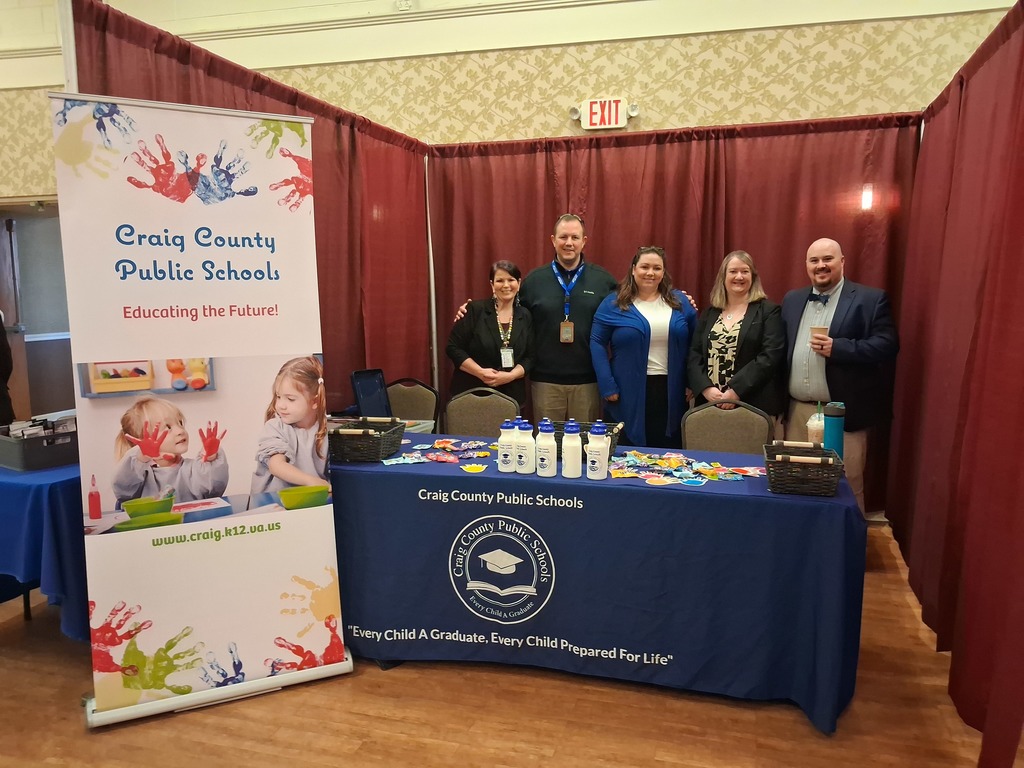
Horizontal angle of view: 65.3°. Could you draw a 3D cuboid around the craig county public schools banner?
[{"bbox_3d":[-1.085,0.064,2.864,0.890,2.100,0.190,-4,3,-26],"label":"craig county public schools banner"}]

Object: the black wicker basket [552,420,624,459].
[{"bbox_3d":[0.285,0.231,3.312,0.290,0.130,0.240,2,7,15],"label":"black wicker basket"}]

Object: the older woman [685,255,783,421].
[{"bbox_3d":[1.141,0.152,4.070,0.480,1.635,0.350,2,7,18],"label":"older woman"}]

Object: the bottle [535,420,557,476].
[{"bbox_3d":[0.134,0.251,3.053,0.074,0.200,0.074,2,7,17],"label":"bottle"}]

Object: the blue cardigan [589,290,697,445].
[{"bbox_3d":[0.687,-0.077,4.206,0.550,0.836,0.340,-1,7,-3],"label":"blue cardigan"}]

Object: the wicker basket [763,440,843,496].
[{"bbox_3d":[1.009,0.296,2.786,0.245,0.134,0.294,2,7,15],"label":"wicker basket"}]

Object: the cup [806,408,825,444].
[{"bbox_3d":[1.193,0.217,3.092,0.098,0.215,0.098,2,7,21],"label":"cup"}]

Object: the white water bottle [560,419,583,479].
[{"bbox_3d":[0.228,0.252,3.034,0.074,0.200,0.074,2,7,17],"label":"white water bottle"}]

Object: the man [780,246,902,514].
[{"bbox_3d":[1.676,0.109,4.113,0.580,1.686,0.390,5,9,37],"label":"man"}]

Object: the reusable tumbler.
[{"bbox_3d":[1.213,0.209,3.000,0.075,0.254,0.075,2,7,22],"label":"reusable tumbler"}]

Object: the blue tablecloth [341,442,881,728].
[{"bbox_3d":[0.132,0.690,3.354,2.420,0.750,0.860,2,7,17],"label":"blue tablecloth"}]

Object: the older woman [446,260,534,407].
[{"bbox_3d":[-0.118,0.121,4.535,0.480,1.605,0.330,-1,7,-7],"label":"older woman"}]

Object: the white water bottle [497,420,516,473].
[{"bbox_3d":[-0.018,0.233,3.075,0.074,0.200,0.074,0,7,5],"label":"white water bottle"}]

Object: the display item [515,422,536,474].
[{"bbox_3d":[0.052,0.245,3.104,0.074,0.200,0.074,2,7,17],"label":"display item"}]

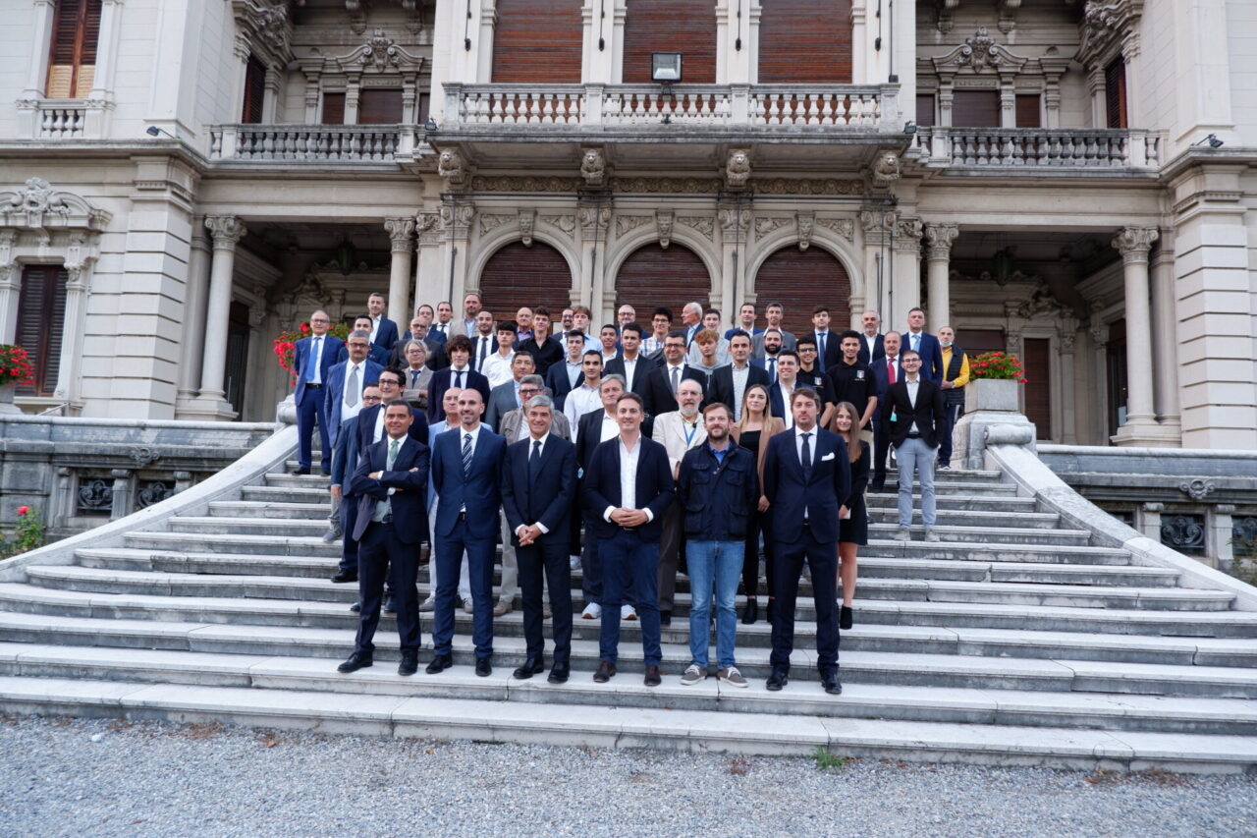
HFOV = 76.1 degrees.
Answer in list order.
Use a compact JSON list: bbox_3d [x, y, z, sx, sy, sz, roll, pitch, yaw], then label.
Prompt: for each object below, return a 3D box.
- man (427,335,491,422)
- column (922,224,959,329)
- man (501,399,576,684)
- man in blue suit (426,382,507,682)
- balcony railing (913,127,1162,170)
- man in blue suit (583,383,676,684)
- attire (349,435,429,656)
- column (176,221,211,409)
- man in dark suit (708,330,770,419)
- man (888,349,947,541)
[{"bbox_3d":[-1.508,0.142,7.068,0.520,1.783,0.340,3,-6,-6],"label":"man"},{"bbox_3d":[6.420,-2.020,16.484,0.640,4.074,0.640,2,-6,3],"label":"column"},{"bbox_3d":[-0.557,0.730,5.172,0.490,1.778,0.350,2,-6,0],"label":"man"},{"bbox_3d":[-1.043,0.701,5.275,0.510,1.825,0.370,2,-6,-1],"label":"man in blue suit"},{"bbox_3d":[8.579,-5.664,16.760,4.950,0.888,0.300,2,-6,3],"label":"balcony railing"},{"bbox_3d":[0.024,0.730,5.138,0.560,1.810,0.370,2,-6,2],"label":"man in blue suit"},{"bbox_3d":[-1.559,0.820,5.307,0.540,1.436,0.400,2,-6,0],"label":"attire"},{"bbox_3d":[-9.494,-2.209,17.515,0.470,4.238,0.470,2,-6,3],"label":"column"},{"bbox_3d":[0.979,0.127,7.185,0.530,1.820,0.330,1,-6,5],"label":"man in dark suit"},{"bbox_3d":[2.547,0.228,7.082,0.510,1.692,0.330,0,-6,14],"label":"man"}]

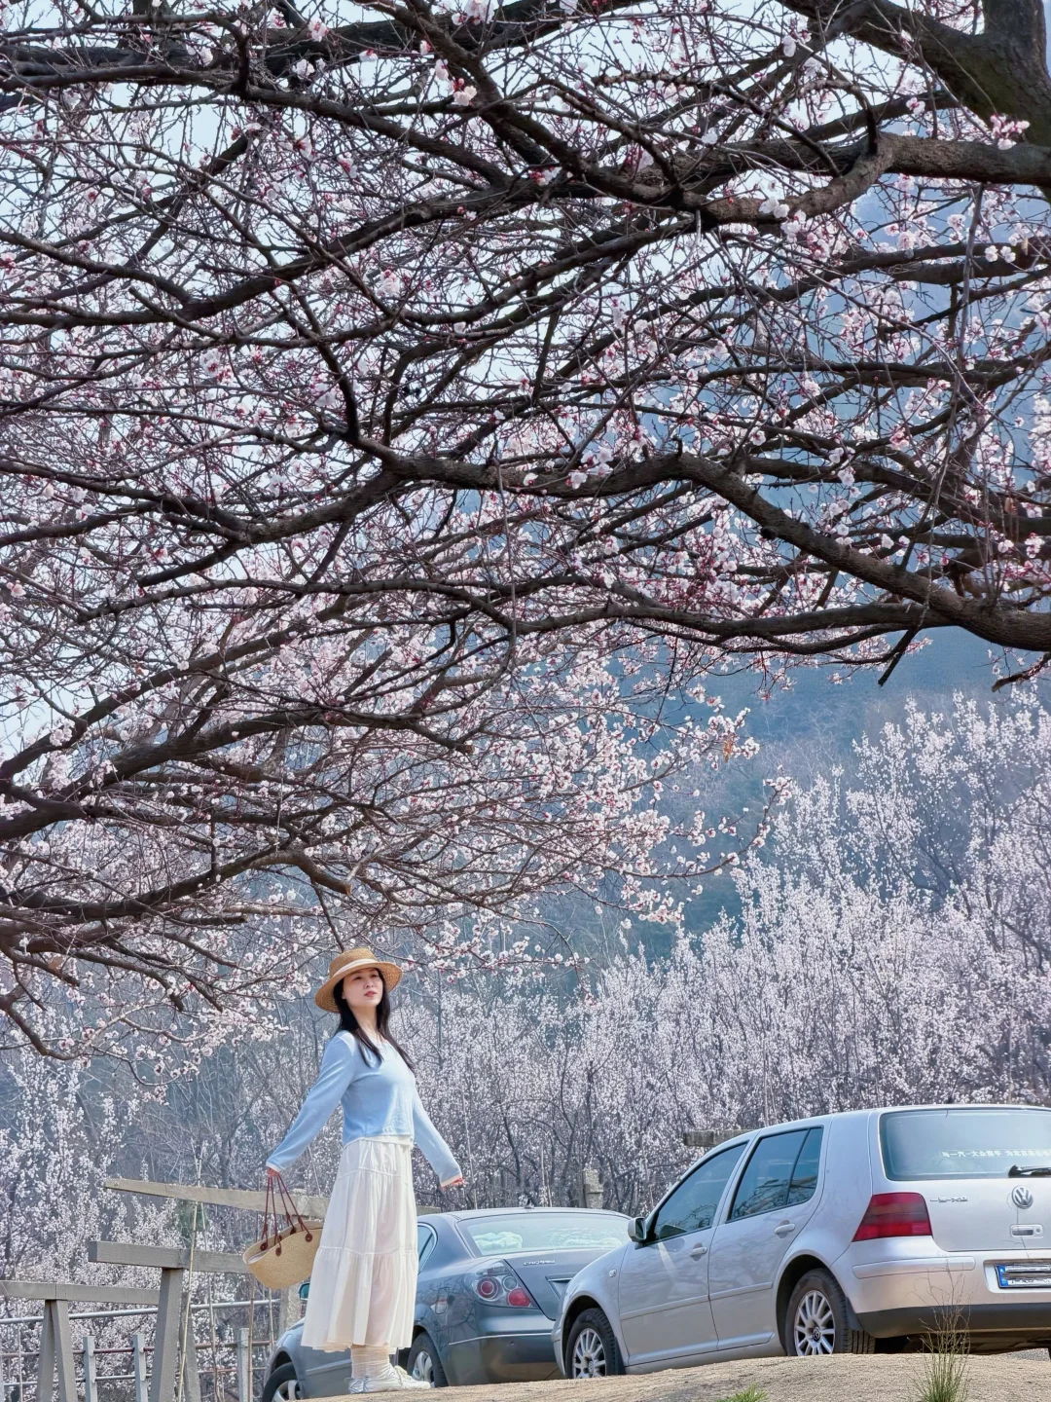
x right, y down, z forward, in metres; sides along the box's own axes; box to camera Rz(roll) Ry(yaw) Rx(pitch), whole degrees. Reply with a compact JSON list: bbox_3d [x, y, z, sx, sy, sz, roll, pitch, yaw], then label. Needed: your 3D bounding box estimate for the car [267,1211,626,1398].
[{"bbox_3d":[-0.292,4.010,25.650,1.790,1.440,4.670,2,-13,-21],"label":"car"}]

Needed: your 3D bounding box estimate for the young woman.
[{"bbox_3d":[-0.602,1.780,15.400,0.550,1.670,0.720,-11,-15,34],"label":"young woman"}]

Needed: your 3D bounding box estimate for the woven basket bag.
[{"bbox_3d":[-0.912,2.008,15.360,0.400,0.430,0.200,-10,-9,-22],"label":"woven basket bag"}]

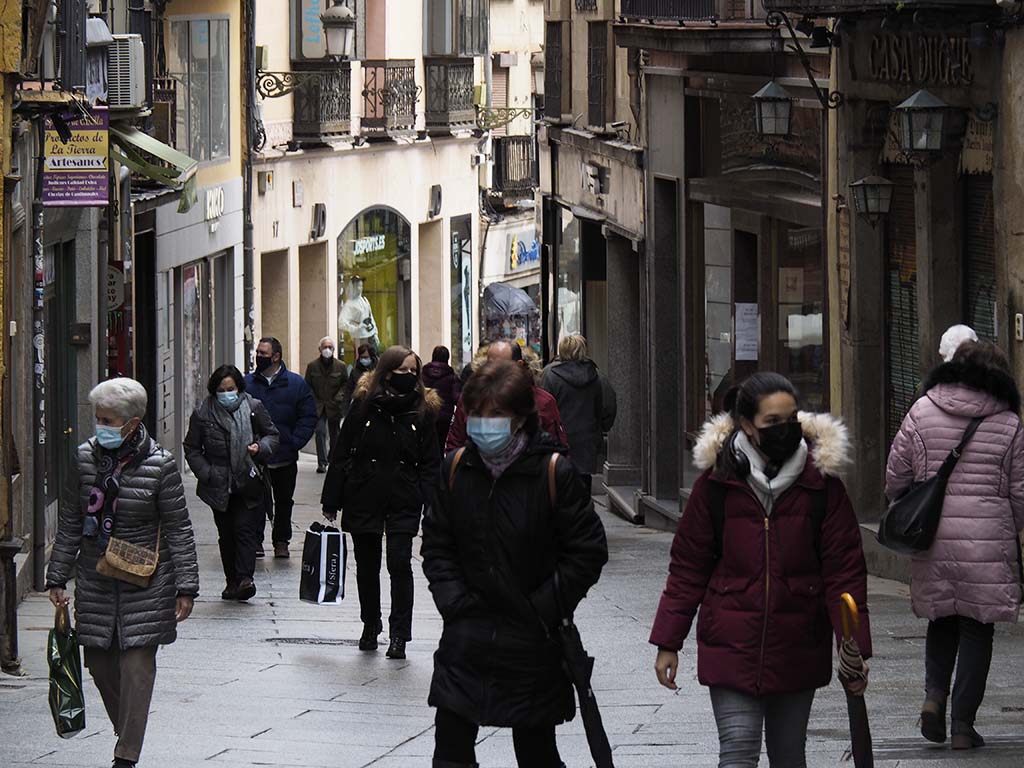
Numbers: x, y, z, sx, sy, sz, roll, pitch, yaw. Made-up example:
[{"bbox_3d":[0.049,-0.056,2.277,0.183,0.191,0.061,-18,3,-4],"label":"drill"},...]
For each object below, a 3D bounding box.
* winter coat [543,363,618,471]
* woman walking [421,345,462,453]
[{"bbox_3d":[0.510,0.257,40.800,0.560,0.870,0.380,0,4,-3],"label":"winter coat"},{"bbox_3d":[-0.826,0.375,61.500,0.500,1.640,0.400,0,4,12],"label":"woman walking"}]

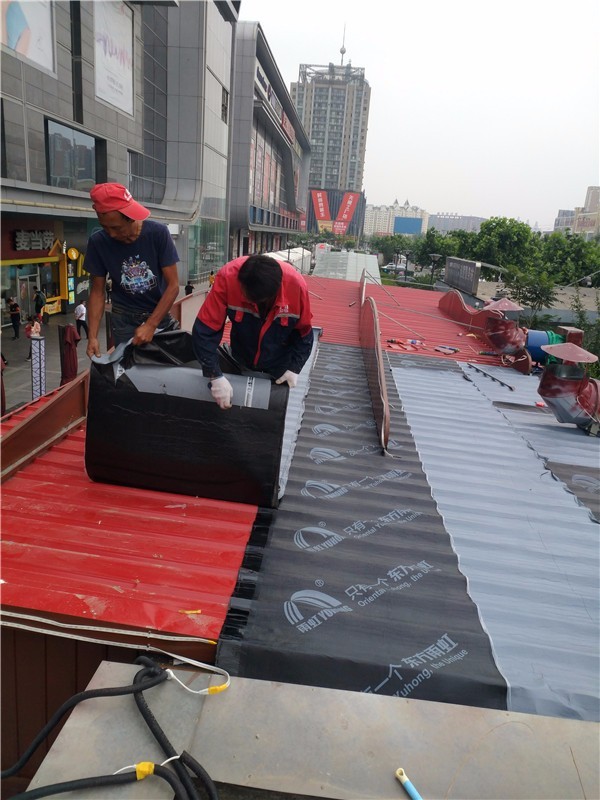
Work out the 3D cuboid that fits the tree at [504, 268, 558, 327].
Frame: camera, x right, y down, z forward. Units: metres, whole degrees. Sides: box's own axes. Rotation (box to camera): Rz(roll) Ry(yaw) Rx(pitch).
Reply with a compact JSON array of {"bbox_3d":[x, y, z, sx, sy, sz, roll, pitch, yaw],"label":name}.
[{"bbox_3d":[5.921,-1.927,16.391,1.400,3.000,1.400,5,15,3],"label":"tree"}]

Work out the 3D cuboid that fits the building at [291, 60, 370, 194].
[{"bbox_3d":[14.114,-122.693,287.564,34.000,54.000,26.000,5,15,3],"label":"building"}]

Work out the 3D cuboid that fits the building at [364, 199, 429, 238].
[{"bbox_3d":[111.539,-212.768,739.486,74.000,46.000,28.000,5,15,3],"label":"building"}]

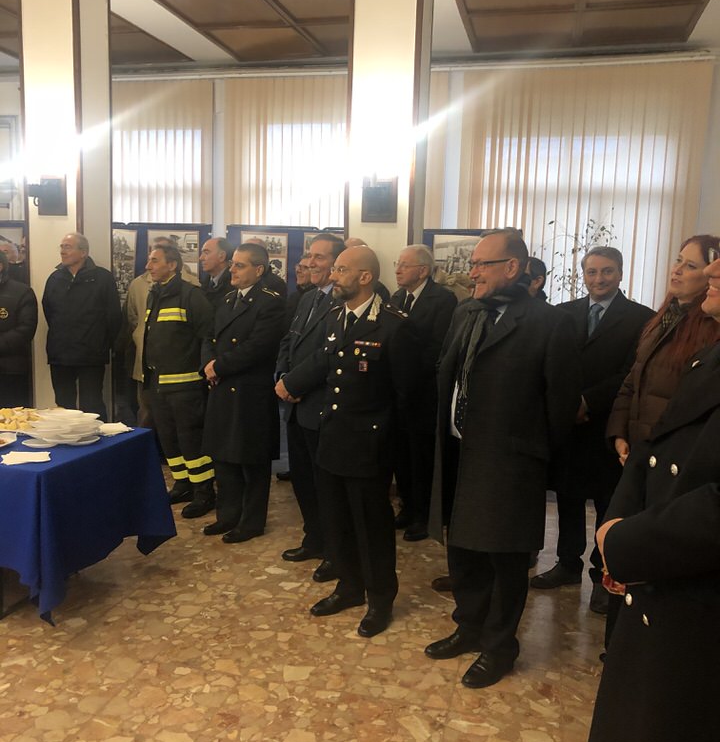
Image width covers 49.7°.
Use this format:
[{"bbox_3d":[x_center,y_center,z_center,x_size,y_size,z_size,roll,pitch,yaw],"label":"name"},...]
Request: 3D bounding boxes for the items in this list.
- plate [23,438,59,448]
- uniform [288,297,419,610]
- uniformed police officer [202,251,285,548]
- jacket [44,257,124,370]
[{"bbox_3d":[-1.482,0.338,3.670,0.210,0.020,0.210,2,7,0],"label":"plate"},{"bbox_3d":[0.016,0.387,3.558,0.380,1.450,0.550,-6,11,-41],"label":"uniform"},{"bbox_3d":[-0.704,0.126,4.575,0.430,1.730,0.550,-6,11,-41],"label":"uniformed police officer"},{"bbox_3d":[-2.012,-0.420,5.650,0.580,0.800,0.340,3,8,9],"label":"jacket"}]

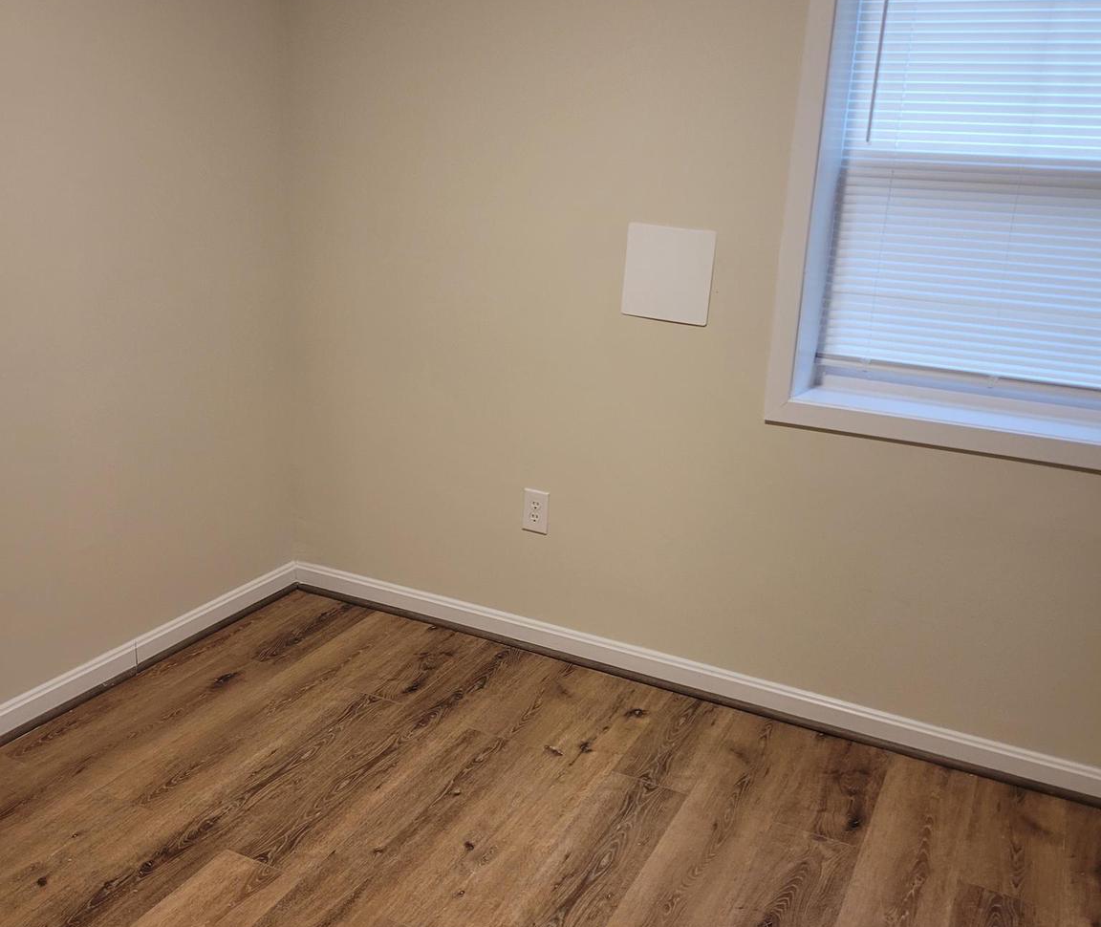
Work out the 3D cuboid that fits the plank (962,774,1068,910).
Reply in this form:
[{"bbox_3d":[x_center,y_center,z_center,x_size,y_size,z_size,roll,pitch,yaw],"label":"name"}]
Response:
[{"bbox_3d":[1.029,0.832,2.431,0.194,0.012,0.441,11,19,24],"label":"plank"}]

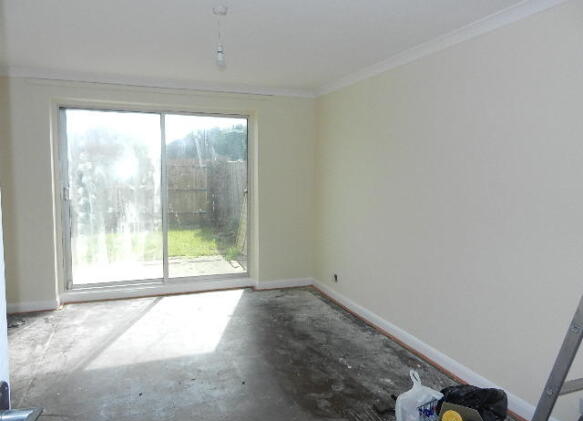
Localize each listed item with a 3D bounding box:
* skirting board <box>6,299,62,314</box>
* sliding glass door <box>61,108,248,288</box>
[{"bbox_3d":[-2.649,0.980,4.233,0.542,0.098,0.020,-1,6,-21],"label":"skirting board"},{"bbox_3d":[-1.481,-0.117,4.811,2.035,1.968,0.100,-1,6,-21],"label":"sliding glass door"}]

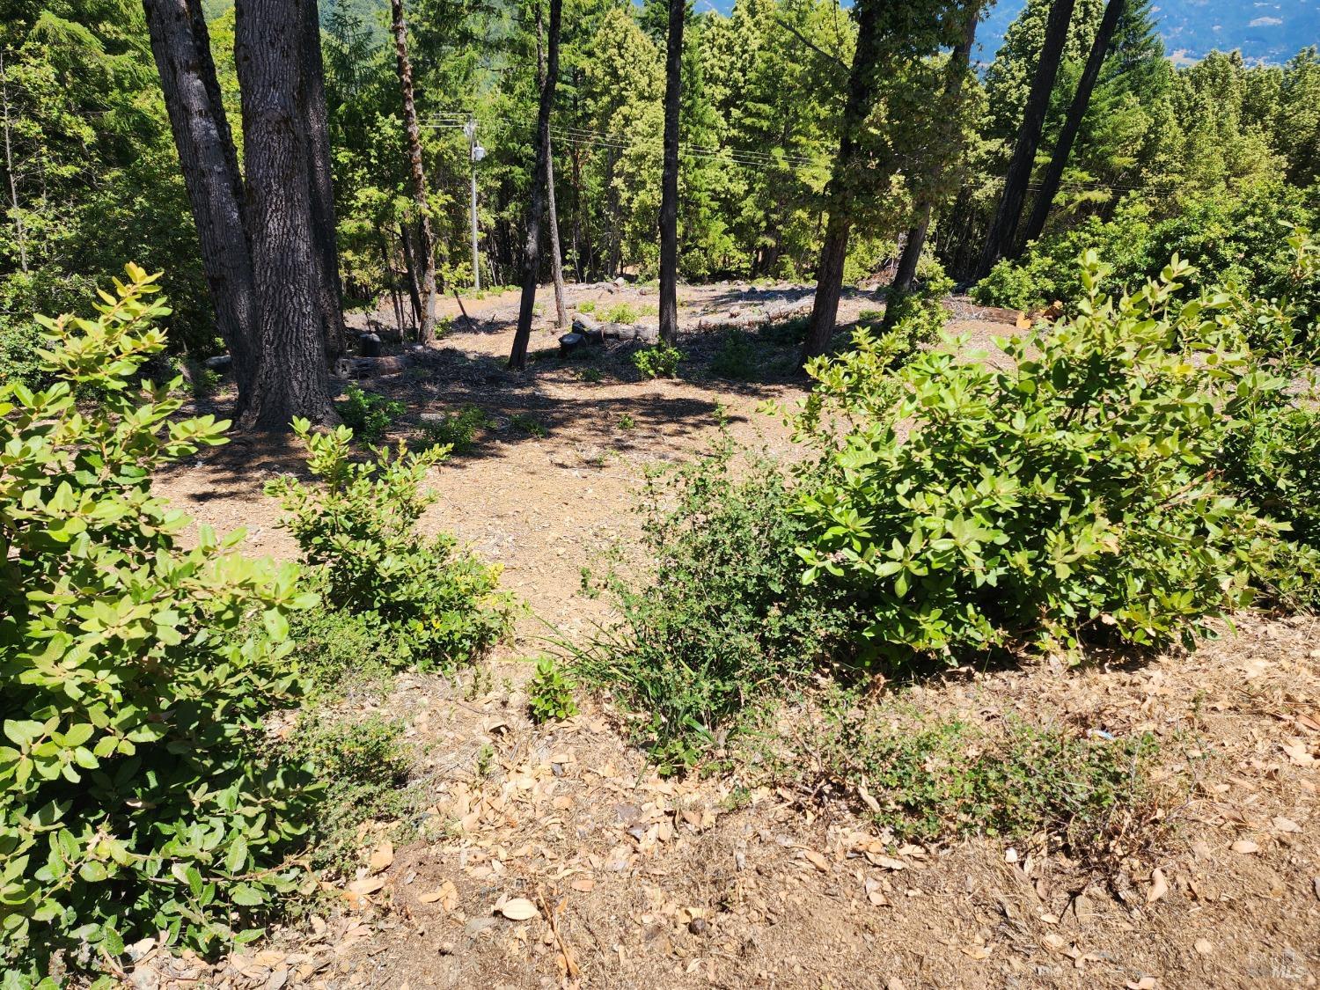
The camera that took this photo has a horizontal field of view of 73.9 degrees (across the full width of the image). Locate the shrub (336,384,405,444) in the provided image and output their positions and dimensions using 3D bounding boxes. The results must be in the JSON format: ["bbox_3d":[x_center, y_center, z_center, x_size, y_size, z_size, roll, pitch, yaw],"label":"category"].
[{"bbox_3d":[-2.610,-0.738,7.900,0.580,0.420,0.500,-6,22,-18],"label":"shrub"}]

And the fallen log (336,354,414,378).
[{"bbox_3d":[-3.320,-1.594,10.584,0.240,0.240,1.200,18,22,30],"label":"fallen log"}]

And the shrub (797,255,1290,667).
[{"bbox_3d":[1.226,-0.151,3.050,1.437,1.284,1.221,9,26,14],"label":"shrub"}]

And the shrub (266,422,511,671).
[{"bbox_3d":[-1.040,0.152,3.450,0.850,0.830,0.700,-6,22,-17],"label":"shrub"}]

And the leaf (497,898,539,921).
[{"bbox_3d":[-0.325,0.955,2.020,0.090,0.020,0.052,1,21,0],"label":"leaf"}]

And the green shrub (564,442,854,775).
[{"bbox_3d":[0.138,0.311,2.450,0.765,0.891,0.650,3,25,0],"label":"green shrub"}]

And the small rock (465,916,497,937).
[{"bbox_3d":[-0.381,0.920,1.870,0.068,0.022,0.048,3,25,0],"label":"small rock"}]

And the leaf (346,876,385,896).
[{"bbox_3d":[-0.698,0.926,2.080,0.088,0.018,0.040,-10,24,-28],"label":"leaf"}]

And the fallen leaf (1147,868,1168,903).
[{"bbox_3d":[1.179,0.926,2.080,0.045,0.022,0.085,16,26,34],"label":"fallen leaf"}]

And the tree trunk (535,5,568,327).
[{"bbox_3d":[-2.042,-6.086,16.234,0.240,6.005,0.240,-1,25,2],"label":"tree trunk"}]

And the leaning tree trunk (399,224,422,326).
[{"bbox_3d":[-4.705,-4.138,16.582,0.220,1.931,0.220,-8,27,-14],"label":"leaning tree trunk"}]

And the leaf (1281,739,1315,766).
[{"bbox_3d":[1.905,0.769,2.620,0.070,0.020,0.085,19,27,38],"label":"leaf"}]

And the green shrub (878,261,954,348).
[{"bbox_3d":[3.931,-2.924,13.500,1.043,1.272,0.939,3,25,0],"label":"green shrub"}]

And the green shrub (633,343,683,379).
[{"bbox_3d":[-0.024,-1.576,10.300,0.590,0.367,0.531,3,25,0],"label":"green shrub"}]

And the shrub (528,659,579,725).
[{"bbox_3d":[-0.295,0.541,2.430,0.133,0.179,0.127,3,25,0],"label":"shrub"}]

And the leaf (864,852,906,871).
[{"bbox_3d":[0.520,0.843,2.020,0.095,0.018,0.035,12,26,18],"label":"leaf"}]

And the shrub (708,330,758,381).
[{"bbox_3d":[1.001,-1.941,12.200,0.660,0.550,0.550,1,21,0],"label":"shrub"}]

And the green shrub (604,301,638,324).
[{"bbox_3d":[-1.022,-4.777,23.000,0.880,0.500,0.750,1,21,0],"label":"green shrub"}]

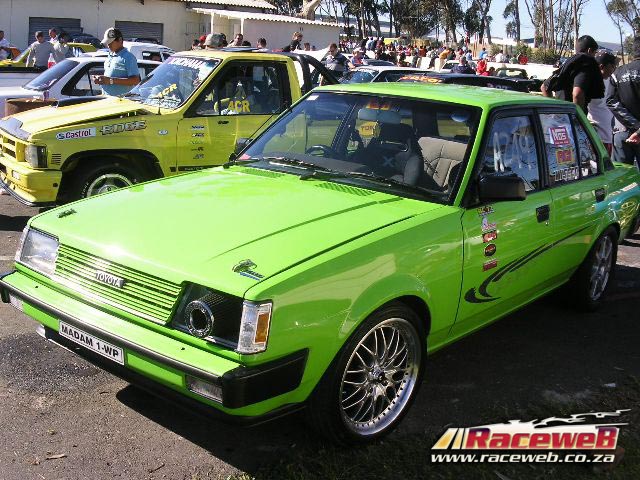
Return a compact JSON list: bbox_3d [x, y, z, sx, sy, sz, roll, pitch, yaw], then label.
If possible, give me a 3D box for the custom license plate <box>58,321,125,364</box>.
[{"bbox_3d":[-0.844,0.371,2.581,0.420,0.070,0.015,14,17,38],"label":"custom license plate"}]

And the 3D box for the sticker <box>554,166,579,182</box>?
[{"bbox_3d":[1.373,-0.363,3.913,0.008,0.072,0.335,-12,1,41],"label":"sticker"}]

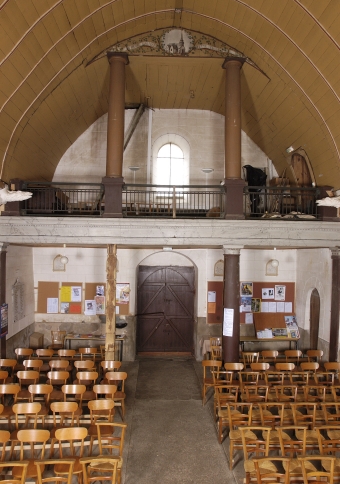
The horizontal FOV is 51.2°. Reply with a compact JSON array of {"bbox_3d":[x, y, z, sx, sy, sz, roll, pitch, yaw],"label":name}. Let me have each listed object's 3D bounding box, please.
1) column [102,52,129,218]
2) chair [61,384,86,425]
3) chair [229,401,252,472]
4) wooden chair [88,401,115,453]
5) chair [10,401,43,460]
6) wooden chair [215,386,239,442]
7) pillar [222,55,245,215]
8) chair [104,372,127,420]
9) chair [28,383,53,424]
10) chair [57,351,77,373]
[{"bbox_3d":[-1.197,-2.357,8.062,0.470,3.673,0.470,1,-1,-3],"label":"column"},{"bbox_3d":[-1.646,2.871,5.936,0.420,0.780,0.470,1,-2,-4],"label":"chair"},{"bbox_3d":[1.037,2.807,5.084,0.420,0.820,0.450,1,-2,-1],"label":"chair"},{"bbox_3d":[-1.041,2.854,5.310,0.420,0.780,0.470,1,-2,-7],"label":"wooden chair"},{"bbox_3d":[-2.159,2.838,5.185,0.420,0.780,0.470,1,-2,-5],"label":"chair"},{"bbox_3d":[0.998,2.893,5.948,0.430,0.790,0.450,1,-2,-3],"label":"wooden chair"},{"bbox_3d":[1.445,-2.325,8.190,0.470,3.652,0.470,1,-1,-3],"label":"pillar"},{"bbox_3d":[-1.016,2.904,6.623,0.420,0.780,0.470,1,-2,-3],"label":"chair"},{"bbox_3d":[-2.220,2.866,5.935,0.420,0.780,0.470,1,-2,-5],"label":"chair"},{"bbox_3d":[-2.323,2.864,7.820,0.430,0.820,0.480,1,-2,-5],"label":"chair"}]

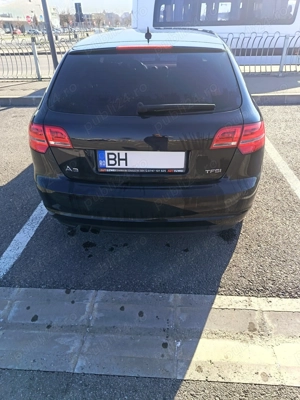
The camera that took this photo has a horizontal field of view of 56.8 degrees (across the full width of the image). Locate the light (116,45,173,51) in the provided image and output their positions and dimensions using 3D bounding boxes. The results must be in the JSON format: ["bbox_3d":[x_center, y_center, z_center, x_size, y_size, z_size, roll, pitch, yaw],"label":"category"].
[{"bbox_3d":[-0.038,-0.857,1.564,0.315,0.032,0.050,2,33,5],"label":"light"}]

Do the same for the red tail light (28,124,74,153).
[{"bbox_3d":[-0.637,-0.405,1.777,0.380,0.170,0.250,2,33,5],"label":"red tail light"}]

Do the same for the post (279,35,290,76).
[{"bbox_3d":[3.599,-3.839,7.431,0.090,0.958,0.090,2,33,5],"label":"post"}]

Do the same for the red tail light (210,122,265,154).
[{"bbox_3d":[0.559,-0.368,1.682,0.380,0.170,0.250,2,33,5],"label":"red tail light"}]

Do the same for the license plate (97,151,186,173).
[{"bbox_3d":[-0.049,-0.232,1.668,0.525,0.122,0.020,2,28,5],"label":"license plate"}]

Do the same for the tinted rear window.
[{"bbox_3d":[-0.036,-0.697,1.648,1.190,0.380,0.090,2,0,5],"label":"tinted rear window"}]

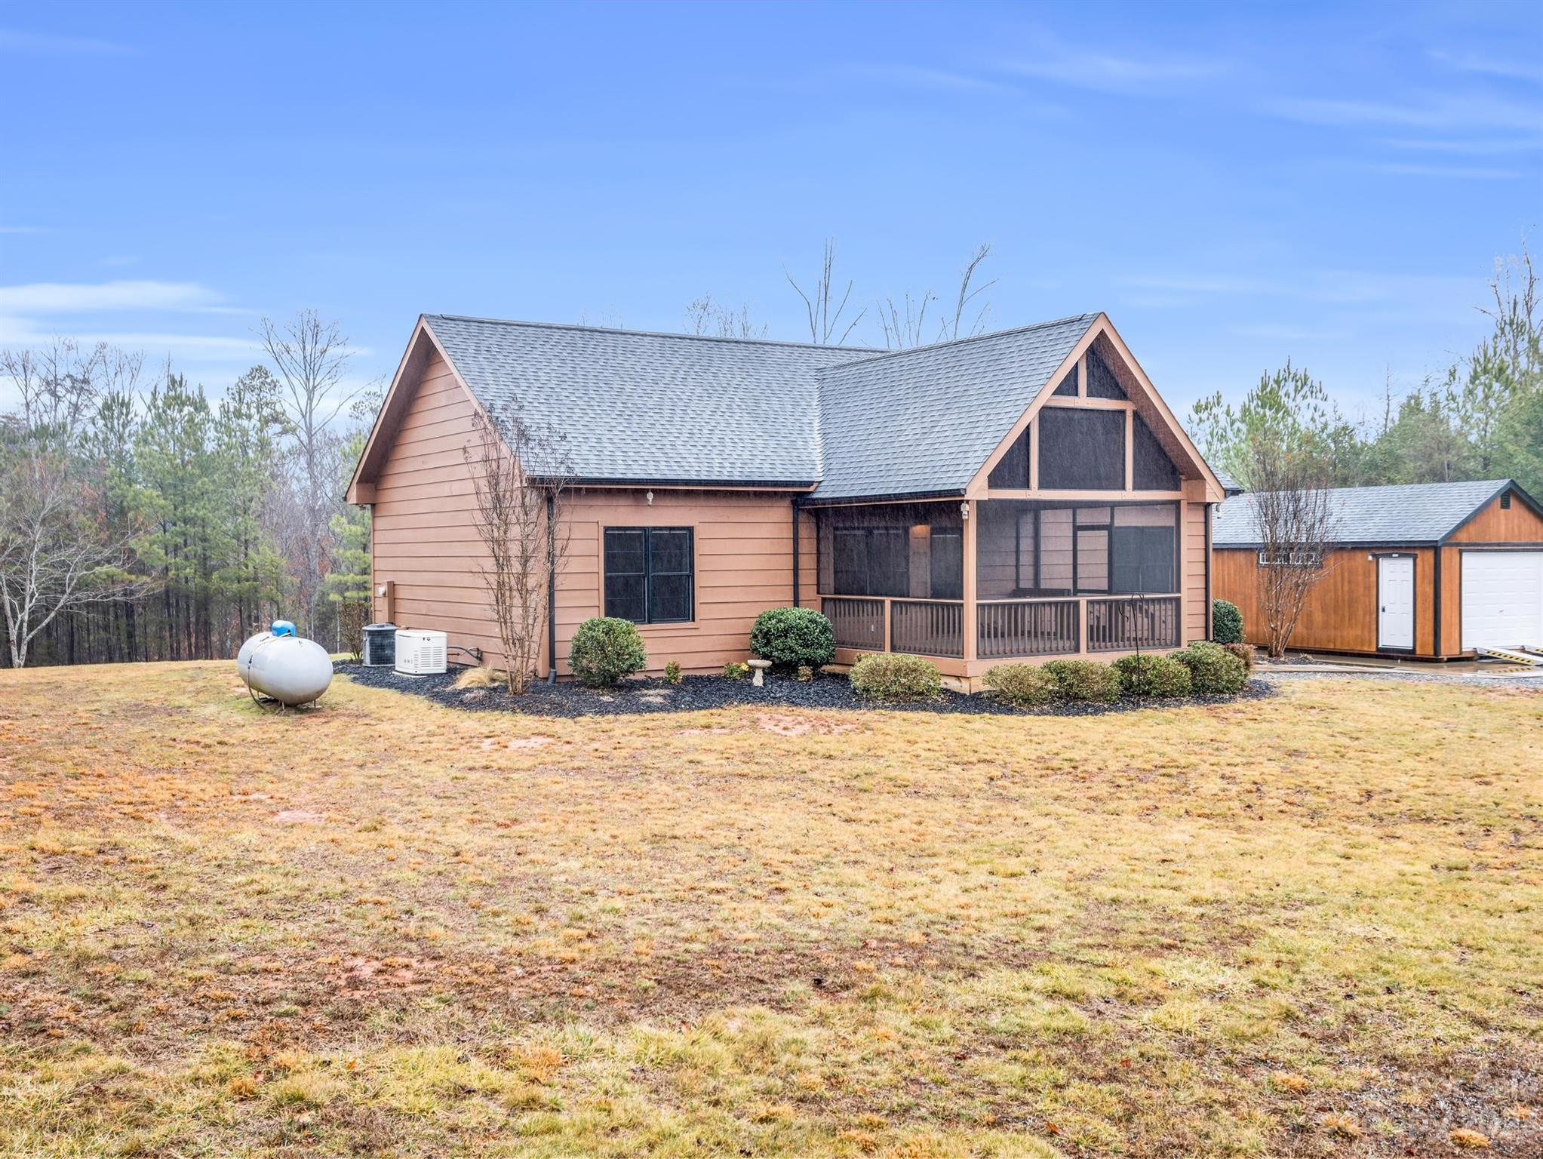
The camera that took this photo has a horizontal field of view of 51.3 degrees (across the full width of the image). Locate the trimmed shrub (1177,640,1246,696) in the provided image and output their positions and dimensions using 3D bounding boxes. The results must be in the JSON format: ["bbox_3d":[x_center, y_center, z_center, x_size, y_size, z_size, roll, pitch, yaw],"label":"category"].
[{"bbox_3d":[6.879,1.353,25.145,1.200,0.830,1.150,0,1,0],"label":"trimmed shrub"}]

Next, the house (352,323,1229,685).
[{"bbox_3d":[1.509,-1.705,31.766,15.750,6.600,14.650,-1,1,-31],"label":"house"}]

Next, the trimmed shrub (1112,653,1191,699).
[{"bbox_3d":[5.842,1.440,24.671,1.200,0.690,1.120,0,1,0],"label":"trimmed shrub"}]

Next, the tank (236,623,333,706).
[{"bbox_3d":[-6.945,1.215,22.864,0.950,1.230,2.950,-1,1,-31],"label":"tank"}]

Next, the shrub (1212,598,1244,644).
[{"bbox_3d":[9.526,0.925,34.200,1.150,1.030,1.150,-1,1,-31],"label":"shrub"}]

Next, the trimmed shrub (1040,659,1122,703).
[{"bbox_3d":[4.635,1.476,23.984,1.200,0.660,1.120,0,1,0],"label":"trimmed shrub"}]

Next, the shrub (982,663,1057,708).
[{"bbox_3d":[3.625,1.493,23.507,1.120,0.660,1.080,0,1,0],"label":"shrub"}]

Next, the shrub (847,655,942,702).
[{"bbox_3d":[1.835,1.421,23.886,1.330,0.720,1.200,-1,1,-31],"label":"shrub"}]

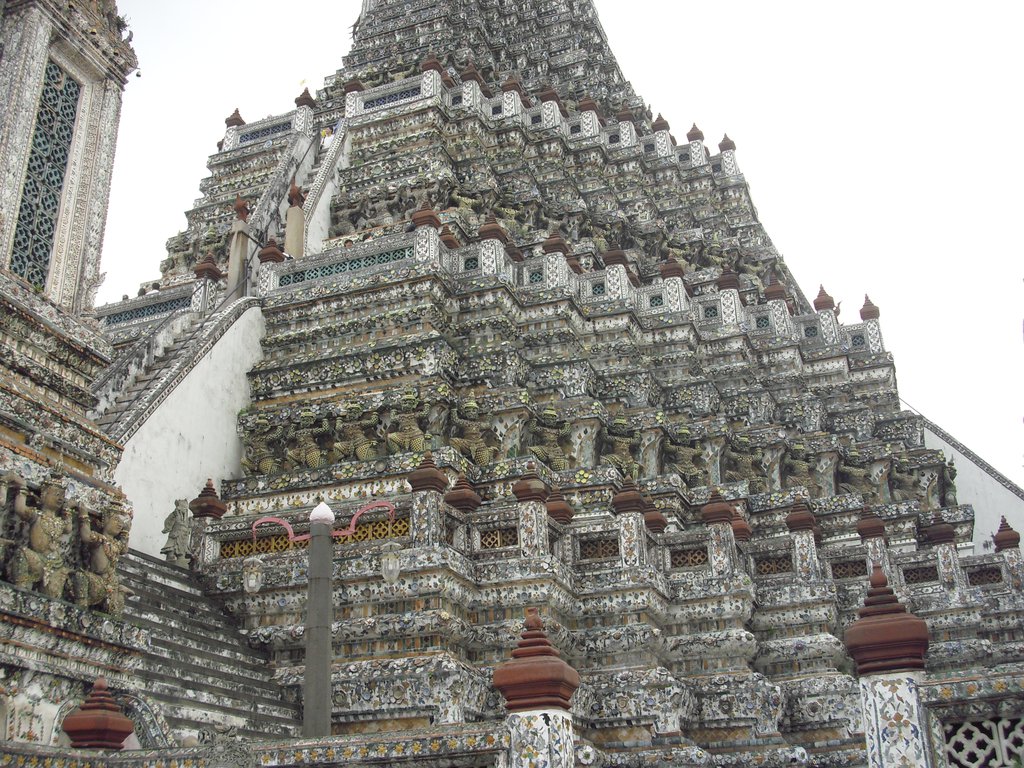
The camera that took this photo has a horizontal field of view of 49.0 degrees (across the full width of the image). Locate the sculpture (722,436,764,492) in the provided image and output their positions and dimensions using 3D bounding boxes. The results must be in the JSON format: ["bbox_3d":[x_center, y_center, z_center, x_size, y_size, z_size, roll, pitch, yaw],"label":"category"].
[{"bbox_3d":[4.638,1.633,22.521,0.740,1.060,0.440,9,-26,-24],"label":"sculpture"}]

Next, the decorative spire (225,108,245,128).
[{"bbox_3d":[-7.370,-7.116,29.986,0.430,0.600,0.430,-10,-25,17],"label":"decorative spire"}]

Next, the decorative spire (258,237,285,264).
[{"bbox_3d":[-4.944,-2.780,23.181,0.440,0.630,0.440,-10,-25,17],"label":"decorative spire"}]

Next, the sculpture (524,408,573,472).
[{"bbox_3d":[0.740,1.076,22.762,0.880,1.420,0.450,-10,-25,19],"label":"sculpture"}]

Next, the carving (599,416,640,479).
[{"bbox_3d":[2.206,1.344,23.045,0.756,1.417,0.473,-10,-24,18],"label":"carving"}]

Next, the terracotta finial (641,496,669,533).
[{"bbox_3d":[2.425,2.264,19.510,0.444,0.612,0.444,-10,-25,19],"label":"terracotta finial"}]

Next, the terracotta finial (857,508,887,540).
[{"bbox_3d":[6.896,2.684,21.573,0.500,0.701,0.500,-10,-25,19],"label":"terracotta finial"}]

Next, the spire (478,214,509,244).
[{"bbox_3d":[-0.408,-3.250,23.263,0.468,0.600,0.468,-10,-25,19],"label":"spire"}]

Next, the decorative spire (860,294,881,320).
[{"bbox_3d":[9.224,-1.936,28.994,0.500,0.858,0.500,-10,-25,19],"label":"decorative spire"}]

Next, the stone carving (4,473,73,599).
[{"bbox_3d":[-4.857,1.550,11.579,0.300,1.356,0.600,-10,-25,19],"label":"stone carving"}]

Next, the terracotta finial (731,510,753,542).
[{"bbox_3d":[4.006,2.522,20.150,0.450,0.620,0.450,-10,-25,17],"label":"terracotta finial"}]

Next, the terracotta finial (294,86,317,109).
[{"bbox_3d":[-5.473,-7.594,29.877,0.444,0.600,0.444,-10,-25,19],"label":"terracotta finial"}]

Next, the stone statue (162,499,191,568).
[{"bbox_3d":[-5.265,2.346,17.640,0.288,1.188,0.396,-20,-30,37],"label":"stone statue"}]

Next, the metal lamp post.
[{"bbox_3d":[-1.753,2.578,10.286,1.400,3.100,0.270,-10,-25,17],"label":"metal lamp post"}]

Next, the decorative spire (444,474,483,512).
[{"bbox_3d":[-0.870,1.864,19.374,0.504,0.693,0.504,-10,-24,18],"label":"decorative spire"}]

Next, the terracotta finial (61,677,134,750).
[{"bbox_3d":[-3.558,2.837,9.717,0.440,0.580,0.440,-10,-25,17],"label":"terracotta finial"}]

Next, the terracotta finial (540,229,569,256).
[{"bbox_3d":[0.932,-3.029,23.844,0.480,0.600,0.480,-10,-25,19],"label":"terracotta finial"}]

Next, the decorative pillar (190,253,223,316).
[{"bbox_3d":[-7.067,-2.291,26.061,0.500,1.728,0.500,-10,-25,19],"label":"decorative pillar"}]

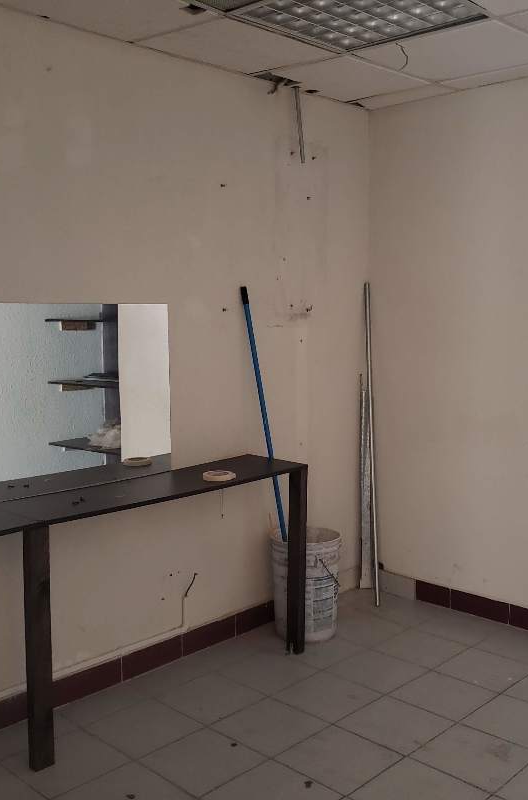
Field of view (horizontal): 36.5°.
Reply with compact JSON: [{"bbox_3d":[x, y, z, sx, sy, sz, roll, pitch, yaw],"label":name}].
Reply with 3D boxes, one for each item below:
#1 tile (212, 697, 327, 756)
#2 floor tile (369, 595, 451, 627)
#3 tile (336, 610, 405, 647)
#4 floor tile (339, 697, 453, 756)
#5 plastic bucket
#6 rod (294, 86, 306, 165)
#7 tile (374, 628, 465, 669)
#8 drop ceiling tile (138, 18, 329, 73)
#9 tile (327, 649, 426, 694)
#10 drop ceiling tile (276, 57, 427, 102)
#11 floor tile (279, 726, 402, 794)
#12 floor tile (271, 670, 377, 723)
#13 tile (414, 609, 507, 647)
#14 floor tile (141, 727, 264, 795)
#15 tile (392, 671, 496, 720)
[{"bbox_3d":[0.024,1.126,2.762,0.302,0.010,0.302,5,8,44],"label":"tile"},{"bbox_3d":[0.655,0.993,3.727,0.307,0.010,0.292,-6,7,-45],"label":"floor tile"},{"bbox_3d":[0.441,1.015,3.514,0.292,0.010,0.292,-6,7,-45],"label":"tile"},{"bbox_3d":[0.450,1.115,2.747,0.300,0.012,0.300,-6,7,-45],"label":"floor tile"},{"bbox_3d":[0.190,0.822,3.576,0.308,0.425,0.308,-1,5,3],"label":"plastic bucket"},{"bbox_3d":[0.160,-1.230,3.587,0.018,0.335,0.018,5,15,44],"label":"rod"},{"bbox_3d":[0.667,1.058,3.411,0.302,0.010,0.302,5,8,44],"label":"tile"},{"bbox_3d":[-0.089,-1.320,2.994,0.493,0.015,0.609,8,10,44],"label":"drop ceiling tile"},{"bbox_3d":[0.440,1.052,3.098,0.292,0.010,0.292,-6,7,-45],"label":"tile"},{"bbox_3d":[0.344,-1.370,3.426,0.493,0.015,0.609,8,10,44],"label":"drop ceiling tile"},{"bbox_3d":[0.240,1.144,2.549,0.302,0.010,0.302,5,8,44],"label":"floor tile"},{"bbox_3d":[0.236,1.099,2.961,0.300,0.012,0.300,-6,7,-45],"label":"floor tile"},{"bbox_3d":[0.880,1.030,3.599,0.300,0.012,0.300,-6,7,-45],"label":"tile"},{"bbox_3d":[-0.187,1.117,2.475,0.292,0.010,0.292,-6,7,-45],"label":"floor tile"},{"bbox_3d":[0.664,1.092,2.959,0.300,0.012,0.300,-6,7,-45],"label":"tile"}]

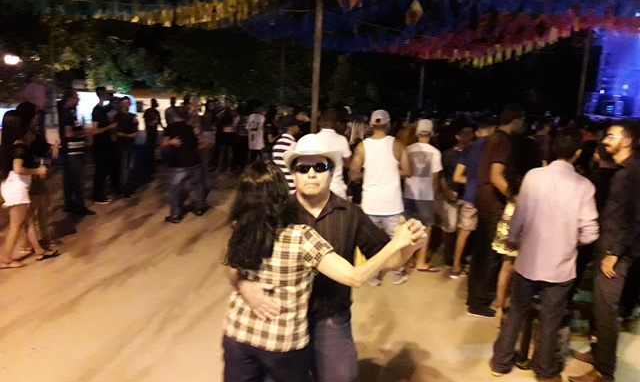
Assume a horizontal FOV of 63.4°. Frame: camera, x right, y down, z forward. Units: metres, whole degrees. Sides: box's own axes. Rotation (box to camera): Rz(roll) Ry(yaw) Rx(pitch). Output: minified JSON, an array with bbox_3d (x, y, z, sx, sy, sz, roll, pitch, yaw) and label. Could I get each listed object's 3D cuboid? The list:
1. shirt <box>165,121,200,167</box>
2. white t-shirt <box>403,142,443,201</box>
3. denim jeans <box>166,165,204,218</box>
[{"bbox_3d":[-1.939,-0.656,7.300,0.490,0.630,0.350,-3,12,-25],"label":"shirt"},{"bbox_3d":[1.099,-0.200,5.497,0.450,0.660,0.270,5,11,12],"label":"white t-shirt"},{"bbox_3d":[-1.940,-0.033,7.496,0.500,0.820,0.360,0,11,-12],"label":"denim jeans"}]

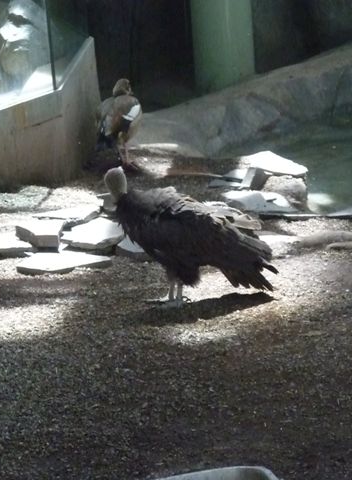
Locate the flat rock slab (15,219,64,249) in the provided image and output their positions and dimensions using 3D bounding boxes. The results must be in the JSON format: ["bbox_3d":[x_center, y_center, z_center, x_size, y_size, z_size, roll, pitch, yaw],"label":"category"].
[{"bbox_3d":[-0.589,-0.026,8.953,0.209,0.055,0.265,-2,18,6],"label":"flat rock slab"}]

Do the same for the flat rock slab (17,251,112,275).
[{"bbox_3d":[-0.532,0.120,9.786,0.420,0.035,0.260,4,21,21],"label":"flat rock slab"}]

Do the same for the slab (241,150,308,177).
[{"bbox_3d":[0.481,-0.353,10.538,0.260,0.040,0.360,-12,21,-23],"label":"slab"}]

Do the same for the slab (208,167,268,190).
[{"bbox_3d":[0.286,-0.282,9.644,0.250,0.080,0.160,-4,18,0],"label":"slab"}]

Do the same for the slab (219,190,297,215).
[{"bbox_3d":[0.434,-0.176,10.409,0.370,0.070,0.320,-3,19,1],"label":"slab"}]

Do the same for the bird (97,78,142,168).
[{"bbox_3d":[-0.319,-0.656,11.271,0.200,0.490,0.360,7,22,27],"label":"bird"}]

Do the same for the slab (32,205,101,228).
[{"bbox_3d":[-0.480,-0.106,9.256,0.269,0.040,0.209,2,18,17],"label":"slab"}]

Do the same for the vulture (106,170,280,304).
[{"bbox_3d":[0.067,-0.029,9.192,0.750,0.640,0.320,-3,19,1],"label":"vulture"}]

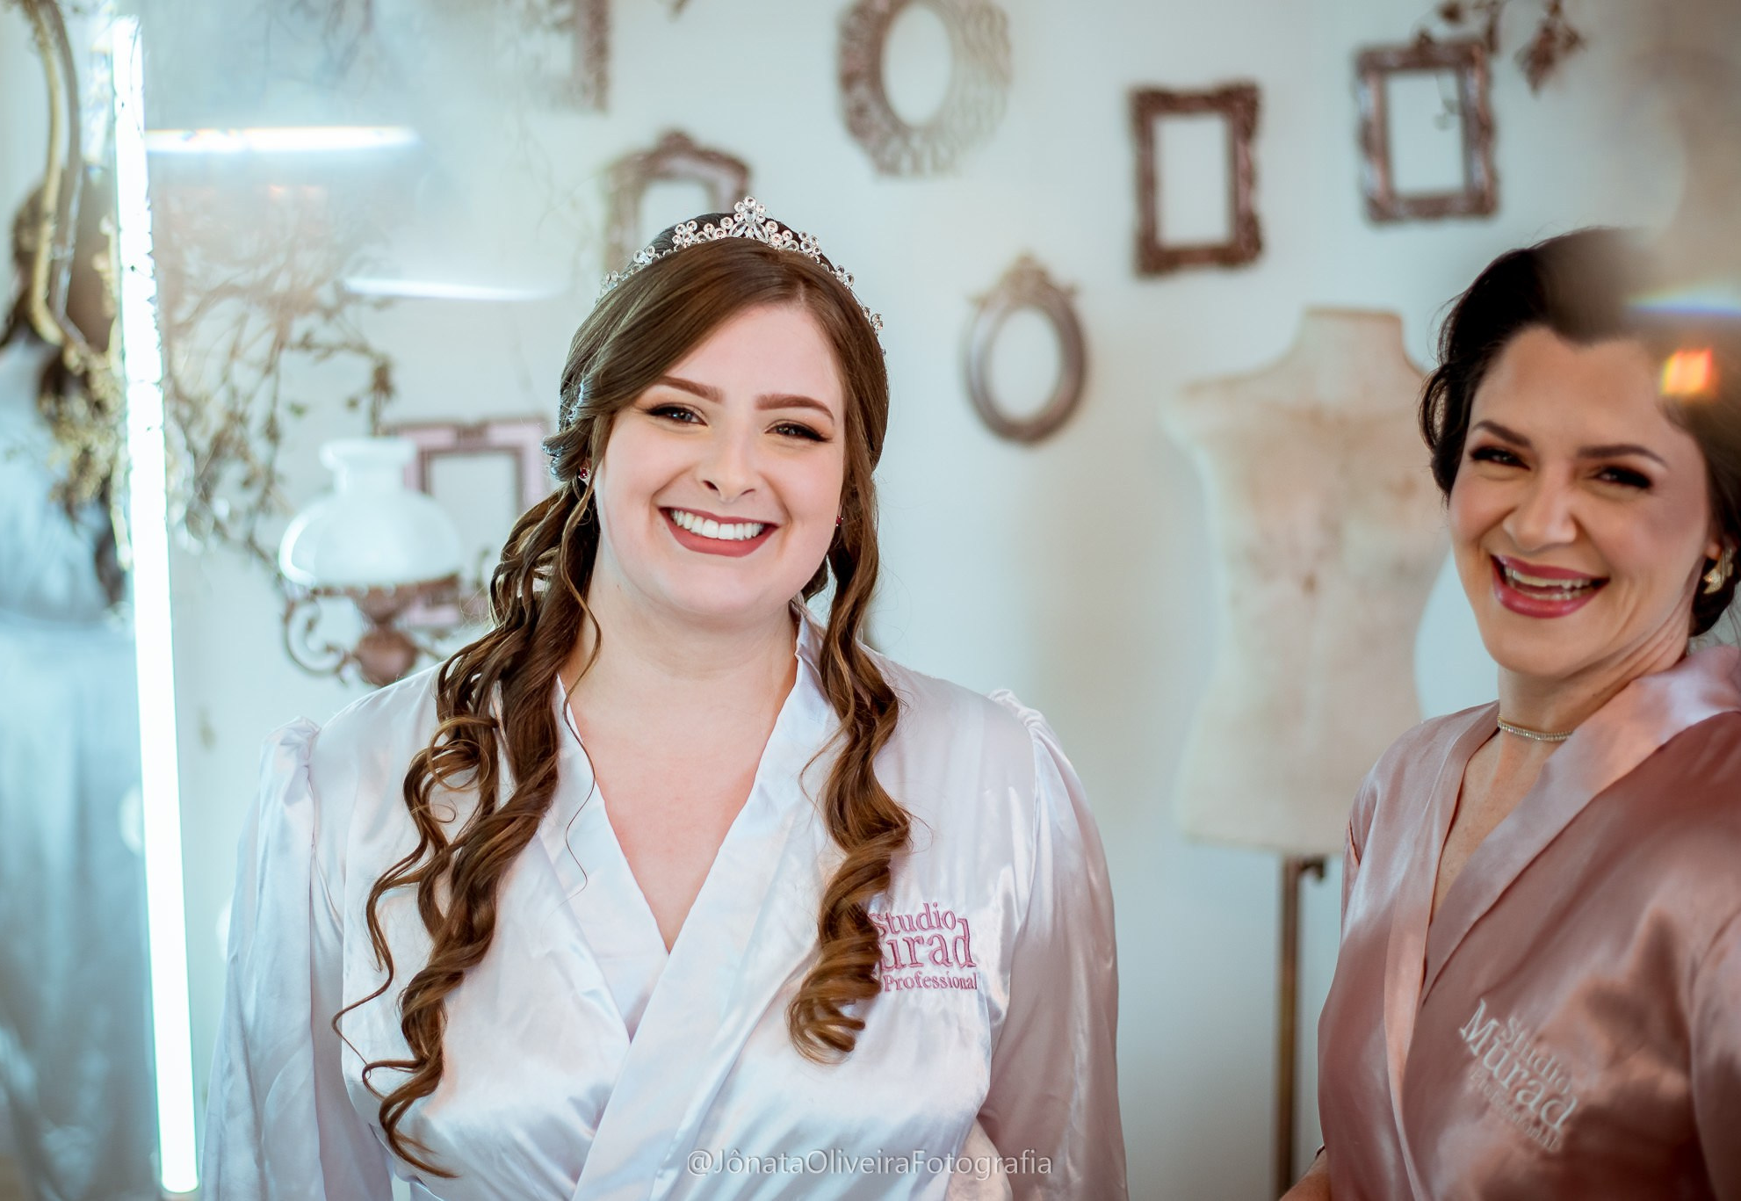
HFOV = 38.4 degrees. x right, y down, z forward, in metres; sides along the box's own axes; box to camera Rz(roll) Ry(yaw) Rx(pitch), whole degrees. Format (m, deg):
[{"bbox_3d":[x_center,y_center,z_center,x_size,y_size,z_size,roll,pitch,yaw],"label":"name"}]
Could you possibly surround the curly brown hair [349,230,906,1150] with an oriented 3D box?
[{"bbox_3d":[-0.139,0.047,1.440,0.305,0.520,0.250,1,1,-5],"label":"curly brown hair"}]

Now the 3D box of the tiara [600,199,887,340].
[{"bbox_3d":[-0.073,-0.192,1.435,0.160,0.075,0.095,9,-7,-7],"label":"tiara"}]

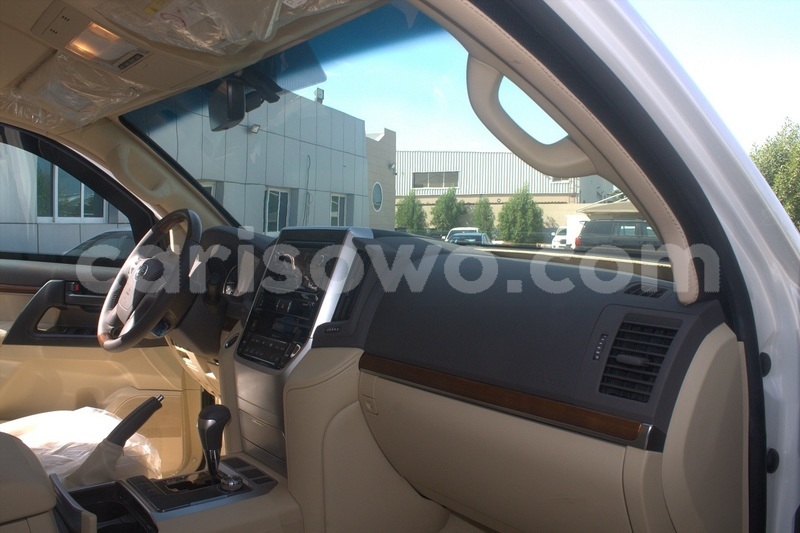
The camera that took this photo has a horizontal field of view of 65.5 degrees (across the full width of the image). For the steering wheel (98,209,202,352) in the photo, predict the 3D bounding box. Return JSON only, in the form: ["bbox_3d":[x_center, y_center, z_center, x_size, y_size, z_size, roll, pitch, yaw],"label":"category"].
[{"bbox_3d":[-0.597,0.035,1.512,0.385,0.385,0.110,4,-25,49],"label":"steering wheel"}]

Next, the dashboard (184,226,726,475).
[{"bbox_3d":[-0.084,0.127,1.422,0.510,0.440,1.500,-3,5,-42],"label":"dashboard"}]

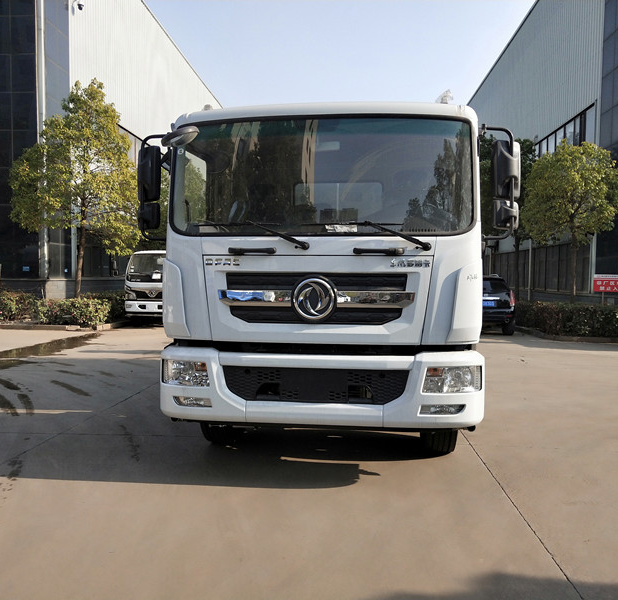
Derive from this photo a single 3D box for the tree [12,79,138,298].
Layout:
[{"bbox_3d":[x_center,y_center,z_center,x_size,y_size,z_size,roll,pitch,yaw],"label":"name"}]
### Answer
[{"bbox_3d":[-7.386,-3.101,18.200,3.911,7.695,3.911,1,3,4],"label":"tree"}]

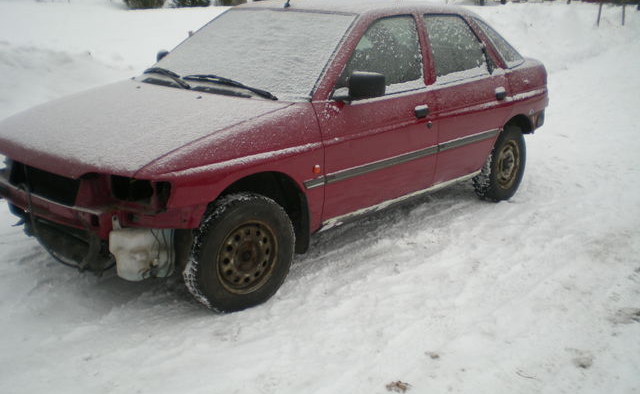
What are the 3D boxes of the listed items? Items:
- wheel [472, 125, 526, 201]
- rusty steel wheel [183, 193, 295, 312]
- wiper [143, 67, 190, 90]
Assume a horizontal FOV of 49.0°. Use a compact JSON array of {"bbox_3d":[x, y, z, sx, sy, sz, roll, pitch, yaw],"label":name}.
[{"bbox_3d":[1.308,-0.244,5.080,0.180,0.580,0.580,14,21,40],"label":"wheel"},{"bbox_3d":[-0.370,0.262,3.263,0.580,0.580,0.185,-13,21,-40],"label":"rusty steel wheel"},{"bbox_3d":[-0.897,-0.698,4.101,0.085,0.075,0.550,-12,20,-37],"label":"wiper"}]

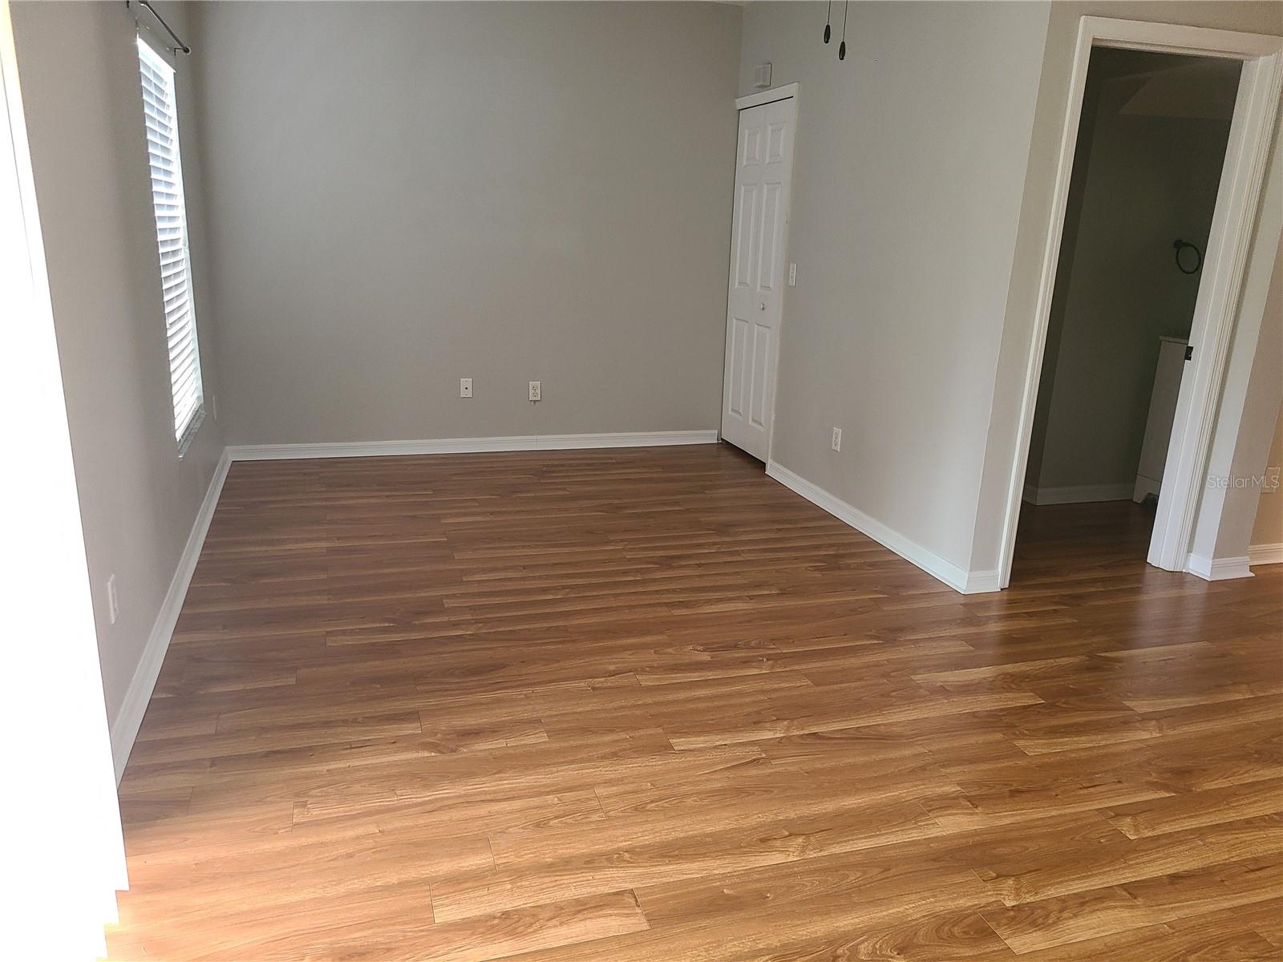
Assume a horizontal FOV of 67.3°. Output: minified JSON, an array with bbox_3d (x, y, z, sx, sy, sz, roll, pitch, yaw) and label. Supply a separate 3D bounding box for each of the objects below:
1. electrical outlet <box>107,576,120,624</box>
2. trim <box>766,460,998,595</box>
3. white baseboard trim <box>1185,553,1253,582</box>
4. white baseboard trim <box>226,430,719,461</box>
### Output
[{"bbox_3d":[-1.408,0.314,2.574,0.008,0.115,0.071,-3,17,-17],"label":"electrical outlet"},{"bbox_3d":[1.099,0.153,4.753,0.167,0.087,1.889,-3,17,-17],"label":"trim"},{"bbox_3d":[2.539,0.366,4.196,0.270,0.087,0.102,-3,17,-17],"label":"white baseboard trim"},{"bbox_3d":[-0.893,-0.222,5.814,2.943,0.083,0.016,-3,17,-17],"label":"white baseboard trim"}]

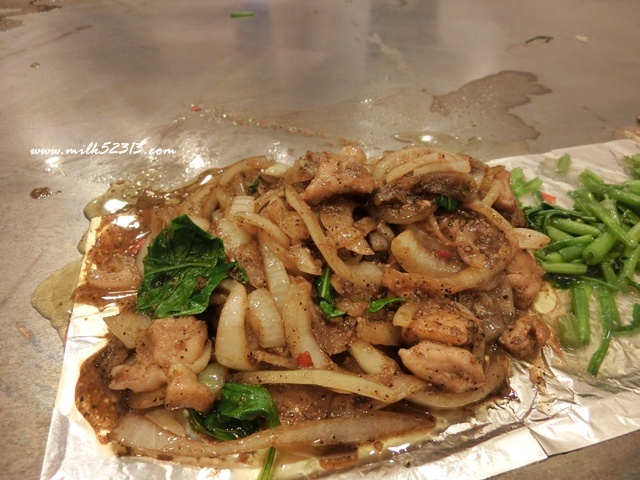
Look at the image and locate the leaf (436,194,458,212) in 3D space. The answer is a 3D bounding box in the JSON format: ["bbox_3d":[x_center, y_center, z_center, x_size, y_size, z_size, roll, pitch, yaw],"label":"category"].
[{"bbox_3d":[0.082,-0.024,0.286,0.013,0.008,0.012,6,64,8],"label":"leaf"}]

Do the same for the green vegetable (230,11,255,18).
[{"bbox_3d":[-0.145,-0.423,0.833,0.044,0.009,0.010,0,39,0],"label":"green vegetable"}]

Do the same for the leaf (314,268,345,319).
[{"bbox_3d":[0.006,0.029,0.239,0.015,0.011,0.025,-3,64,-4],"label":"leaf"}]

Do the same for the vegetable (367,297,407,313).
[{"bbox_3d":[0.035,0.033,0.229,0.020,0.006,0.008,-13,66,-15],"label":"vegetable"}]

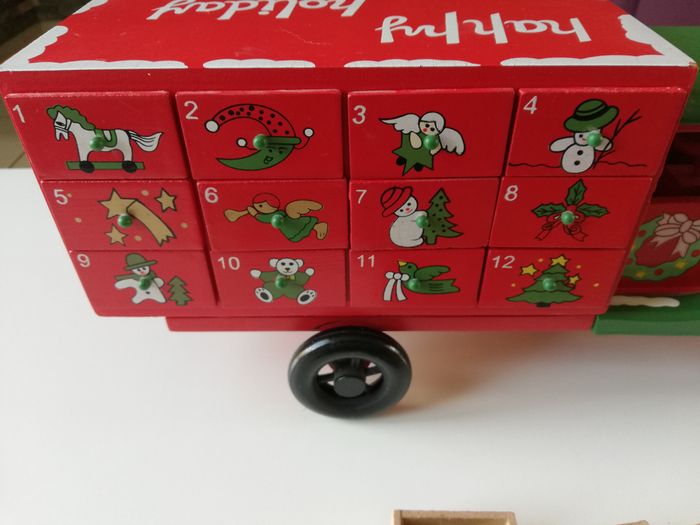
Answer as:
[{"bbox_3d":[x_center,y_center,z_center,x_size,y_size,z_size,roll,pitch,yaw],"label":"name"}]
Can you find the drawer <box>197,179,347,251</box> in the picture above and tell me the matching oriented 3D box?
[{"bbox_3d":[-0.030,-0.034,0.225,0.055,0.032,0.055,0,38,0],"label":"drawer"}]

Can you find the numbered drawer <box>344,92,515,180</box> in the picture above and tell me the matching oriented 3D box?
[{"bbox_3d":[0.027,-0.060,0.204,0.055,0.032,0.055,0,38,0],"label":"numbered drawer"}]

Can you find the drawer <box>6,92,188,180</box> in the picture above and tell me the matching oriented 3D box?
[{"bbox_3d":[-0.087,-0.059,0.204,0.055,0.032,0.055,0,38,0],"label":"drawer"}]

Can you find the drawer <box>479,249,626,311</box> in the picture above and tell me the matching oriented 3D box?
[{"bbox_3d":[0.085,-0.009,0.245,0.055,0.032,0.055,0,38,0],"label":"drawer"}]

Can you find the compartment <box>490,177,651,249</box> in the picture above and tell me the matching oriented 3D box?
[{"bbox_3d":[0.084,-0.035,0.225,0.055,0.032,0.055,0,38,0],"label":"compartment"}]

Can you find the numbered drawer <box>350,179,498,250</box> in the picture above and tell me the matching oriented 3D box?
[{"bbox_3d":[0.027,-0.034,0.225,0.055,0.032,0.055,0,38,0],"label":"numbered drawer"}]

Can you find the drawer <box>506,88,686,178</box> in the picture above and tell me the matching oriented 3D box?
[{"bbox_3d":[0.084,-0.060,0.204,0.055,0.032,0.055,0,38,0],"label":"drawer"}]

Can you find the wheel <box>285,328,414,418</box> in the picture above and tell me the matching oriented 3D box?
[{"bbox_3d":[0.000,0.056,0.266,0.061,0.061,0.018,0,38,0],"label":"wheel"}]

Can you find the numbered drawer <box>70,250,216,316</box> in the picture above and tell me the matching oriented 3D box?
[{"bbox_3d":[-0.086,-0.008,0.245,0.055,0.032,0.055,0,38,0],"label":"numbered drawer"}]

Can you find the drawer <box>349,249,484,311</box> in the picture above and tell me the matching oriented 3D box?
[{"bbox_3d":[0.028,-0.009,0.245,0.055,0.032,0.055,0,38,0],"label":"drawer"}]

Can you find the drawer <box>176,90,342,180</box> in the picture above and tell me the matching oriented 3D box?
[{"bbox_3d":[-0.030,-0.059,0.204,0.055,0.032,0.055,0,38,0],"label":"drawer"}]

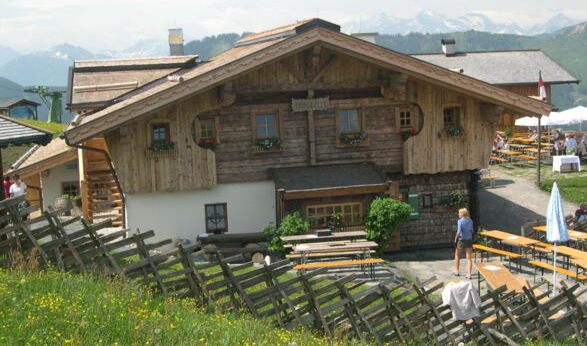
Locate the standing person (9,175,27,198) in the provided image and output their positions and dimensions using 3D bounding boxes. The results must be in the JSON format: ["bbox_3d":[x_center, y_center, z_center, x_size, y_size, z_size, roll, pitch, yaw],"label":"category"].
[{"bbox_3d":[-7.558,0.896,24.320,0.500,1.700,0.320,-3,8,-6],"label":"standing person"}]

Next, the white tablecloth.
[{"bbox_3d":[13.408,-0.437,43.300,1.120,0.760,0.750,-3,6,-12],"label":"white tablecloth"}]

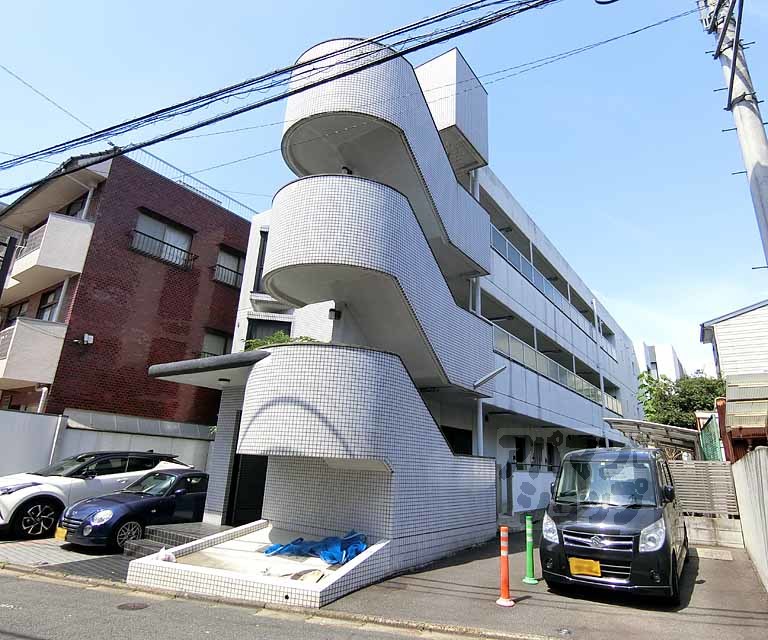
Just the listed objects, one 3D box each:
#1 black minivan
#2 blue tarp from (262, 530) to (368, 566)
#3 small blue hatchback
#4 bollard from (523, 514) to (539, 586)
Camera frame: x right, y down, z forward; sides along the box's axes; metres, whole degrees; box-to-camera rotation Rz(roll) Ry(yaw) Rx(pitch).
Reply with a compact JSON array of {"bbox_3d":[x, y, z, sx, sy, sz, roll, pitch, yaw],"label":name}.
[{"bbox_3d":[3.414,2.765,6.445,1.490,1.735,3.395,-12,-20,33],"label":"black minivan"},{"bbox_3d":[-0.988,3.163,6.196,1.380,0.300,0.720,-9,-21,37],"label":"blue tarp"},{"bbox_3d":[-4.222,3.564,8.538,1.475,1.250,3.395,-9,-19,32],"label":"small blue hatchback"},{"bbox_3d":[2.022,3.149,6.054,0.200,0.800,0.200,-9,-21,37],"label":"bollard"}]

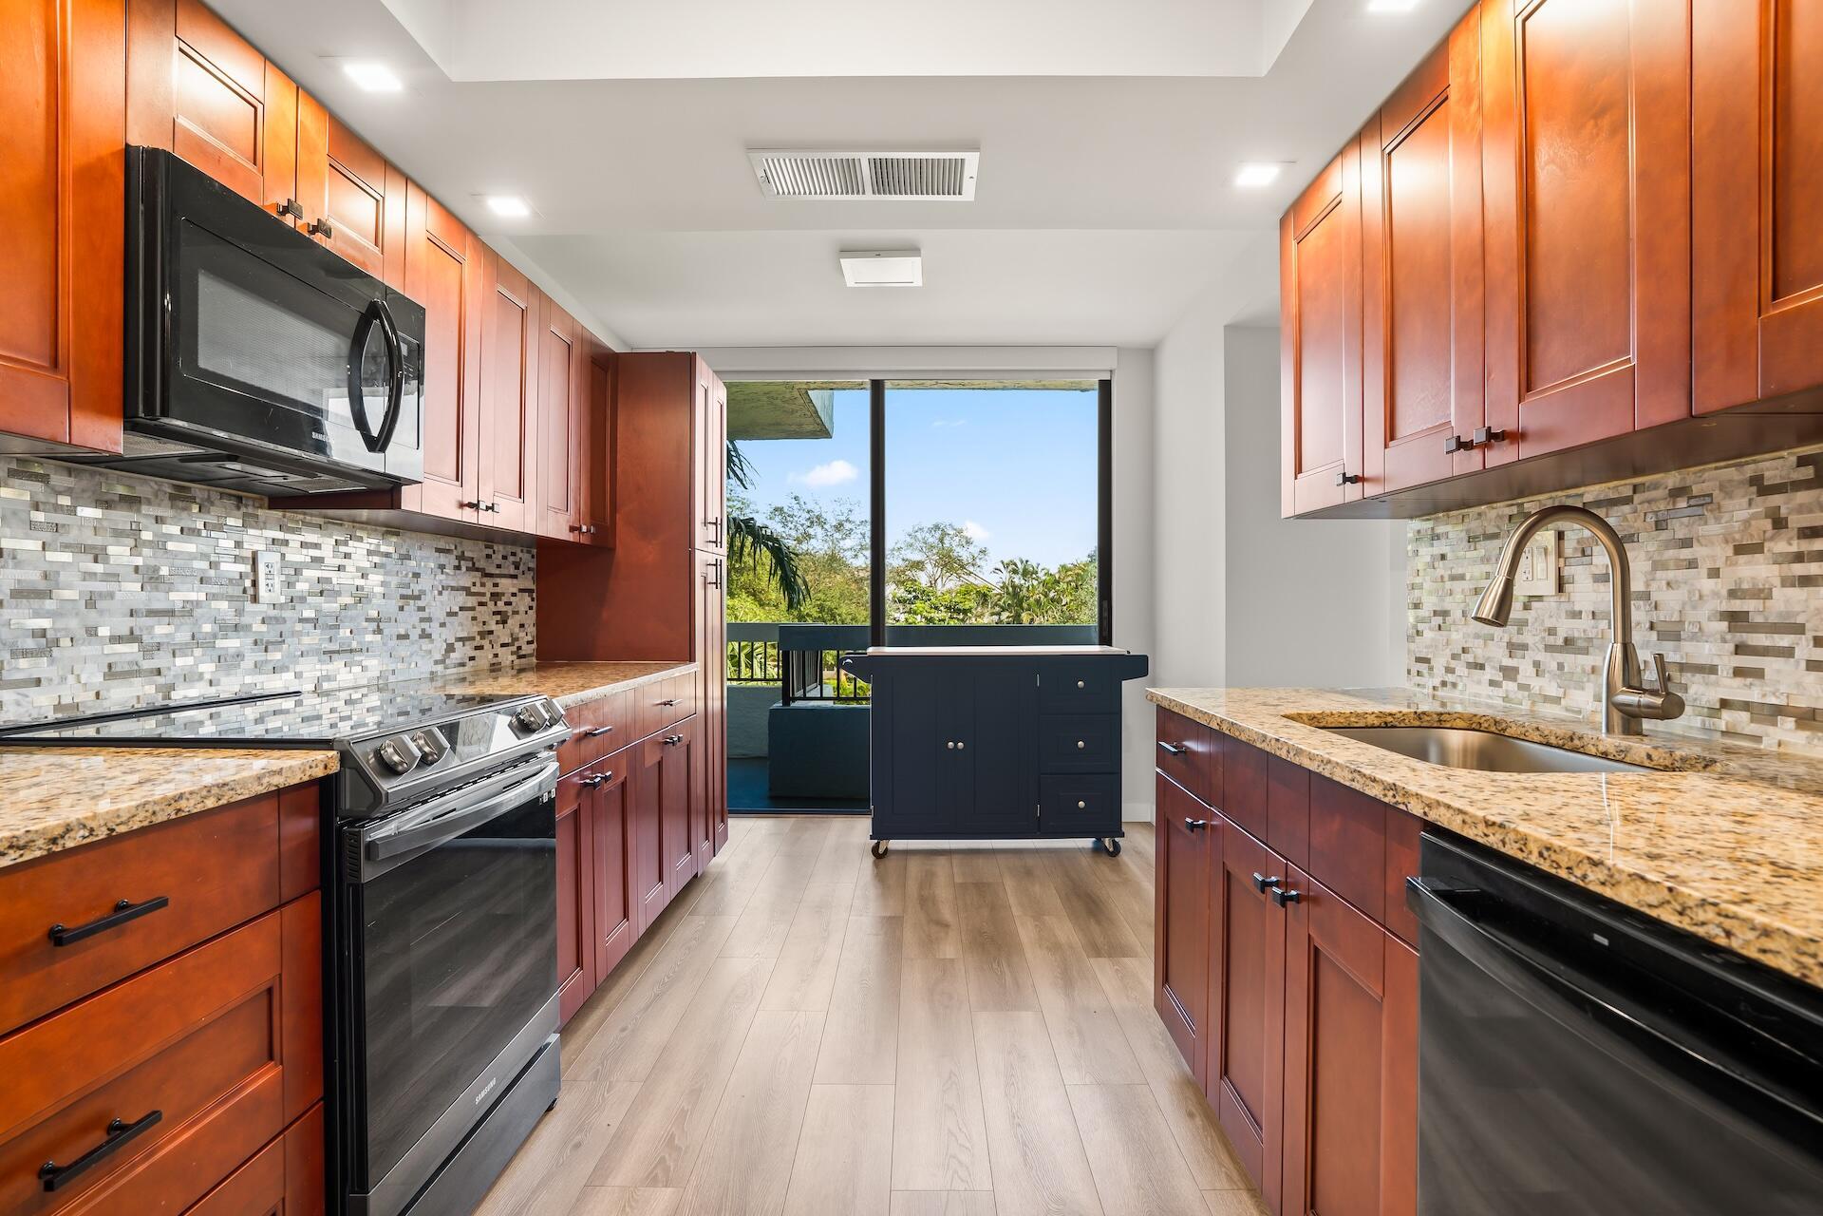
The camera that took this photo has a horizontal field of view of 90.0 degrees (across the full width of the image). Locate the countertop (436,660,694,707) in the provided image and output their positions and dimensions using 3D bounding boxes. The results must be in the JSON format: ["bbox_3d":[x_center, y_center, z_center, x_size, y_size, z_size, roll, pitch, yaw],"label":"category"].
[{"bbox_3d":[-1.150,0.234,2.844,0.635,0.036,1.465,0,0,1],"label":"countertop"}]

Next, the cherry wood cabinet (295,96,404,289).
[{"bbox_3d":[-1.319,-0.837,1.917,0.315,0.305,0.375,0,0,1],"label":"cherry wood cabinet"}]

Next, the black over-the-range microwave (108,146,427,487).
[{"bbox_3d":[-1.310,-0.477,1.745,0.410,0.435,0.757,0,0,1],"label":"black over-the-range microwave"}]

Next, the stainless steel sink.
[{"bbox_3d":[0.955,0.352,1.527,0.460,0.210,0.700,0,0,1],"label":"stainless steel sink"}]

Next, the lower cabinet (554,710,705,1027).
[{"bbox_3d":[-1.161,0.684,2.845,0.612,0.860,1.465,0,0,1],"label":"lower cabinet"}]

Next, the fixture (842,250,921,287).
[{"bbox_3d":[-0.112,-1.366,3.658,0.312,0.044,0.320,0,0,1],"label":"fixture"}]

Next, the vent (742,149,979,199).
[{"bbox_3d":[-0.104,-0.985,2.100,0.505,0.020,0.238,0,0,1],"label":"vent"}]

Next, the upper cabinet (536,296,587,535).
[{"bbox_3d":[-1.308,-0.612,3.006,0.315,0.759,0.390,0,0,1],"label":"upper cabinet"}]

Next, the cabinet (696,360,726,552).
[{"bbox_3d":[-1.151,-0.613,3.882,0.612,0.768,0.615,0,0,1],"label":"cabinet"}]

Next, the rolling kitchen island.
[{"bbox_3d":[0.382,0.662,4.323,1.390,0.924,0.470,0,0,1],"label":"rolling kitchen island"}]

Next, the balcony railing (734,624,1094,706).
[{"bbox_3d":[0.031,0.367,5.781,2.450,0.520,0.200,0,0,1],"label":"balcony railing"}]

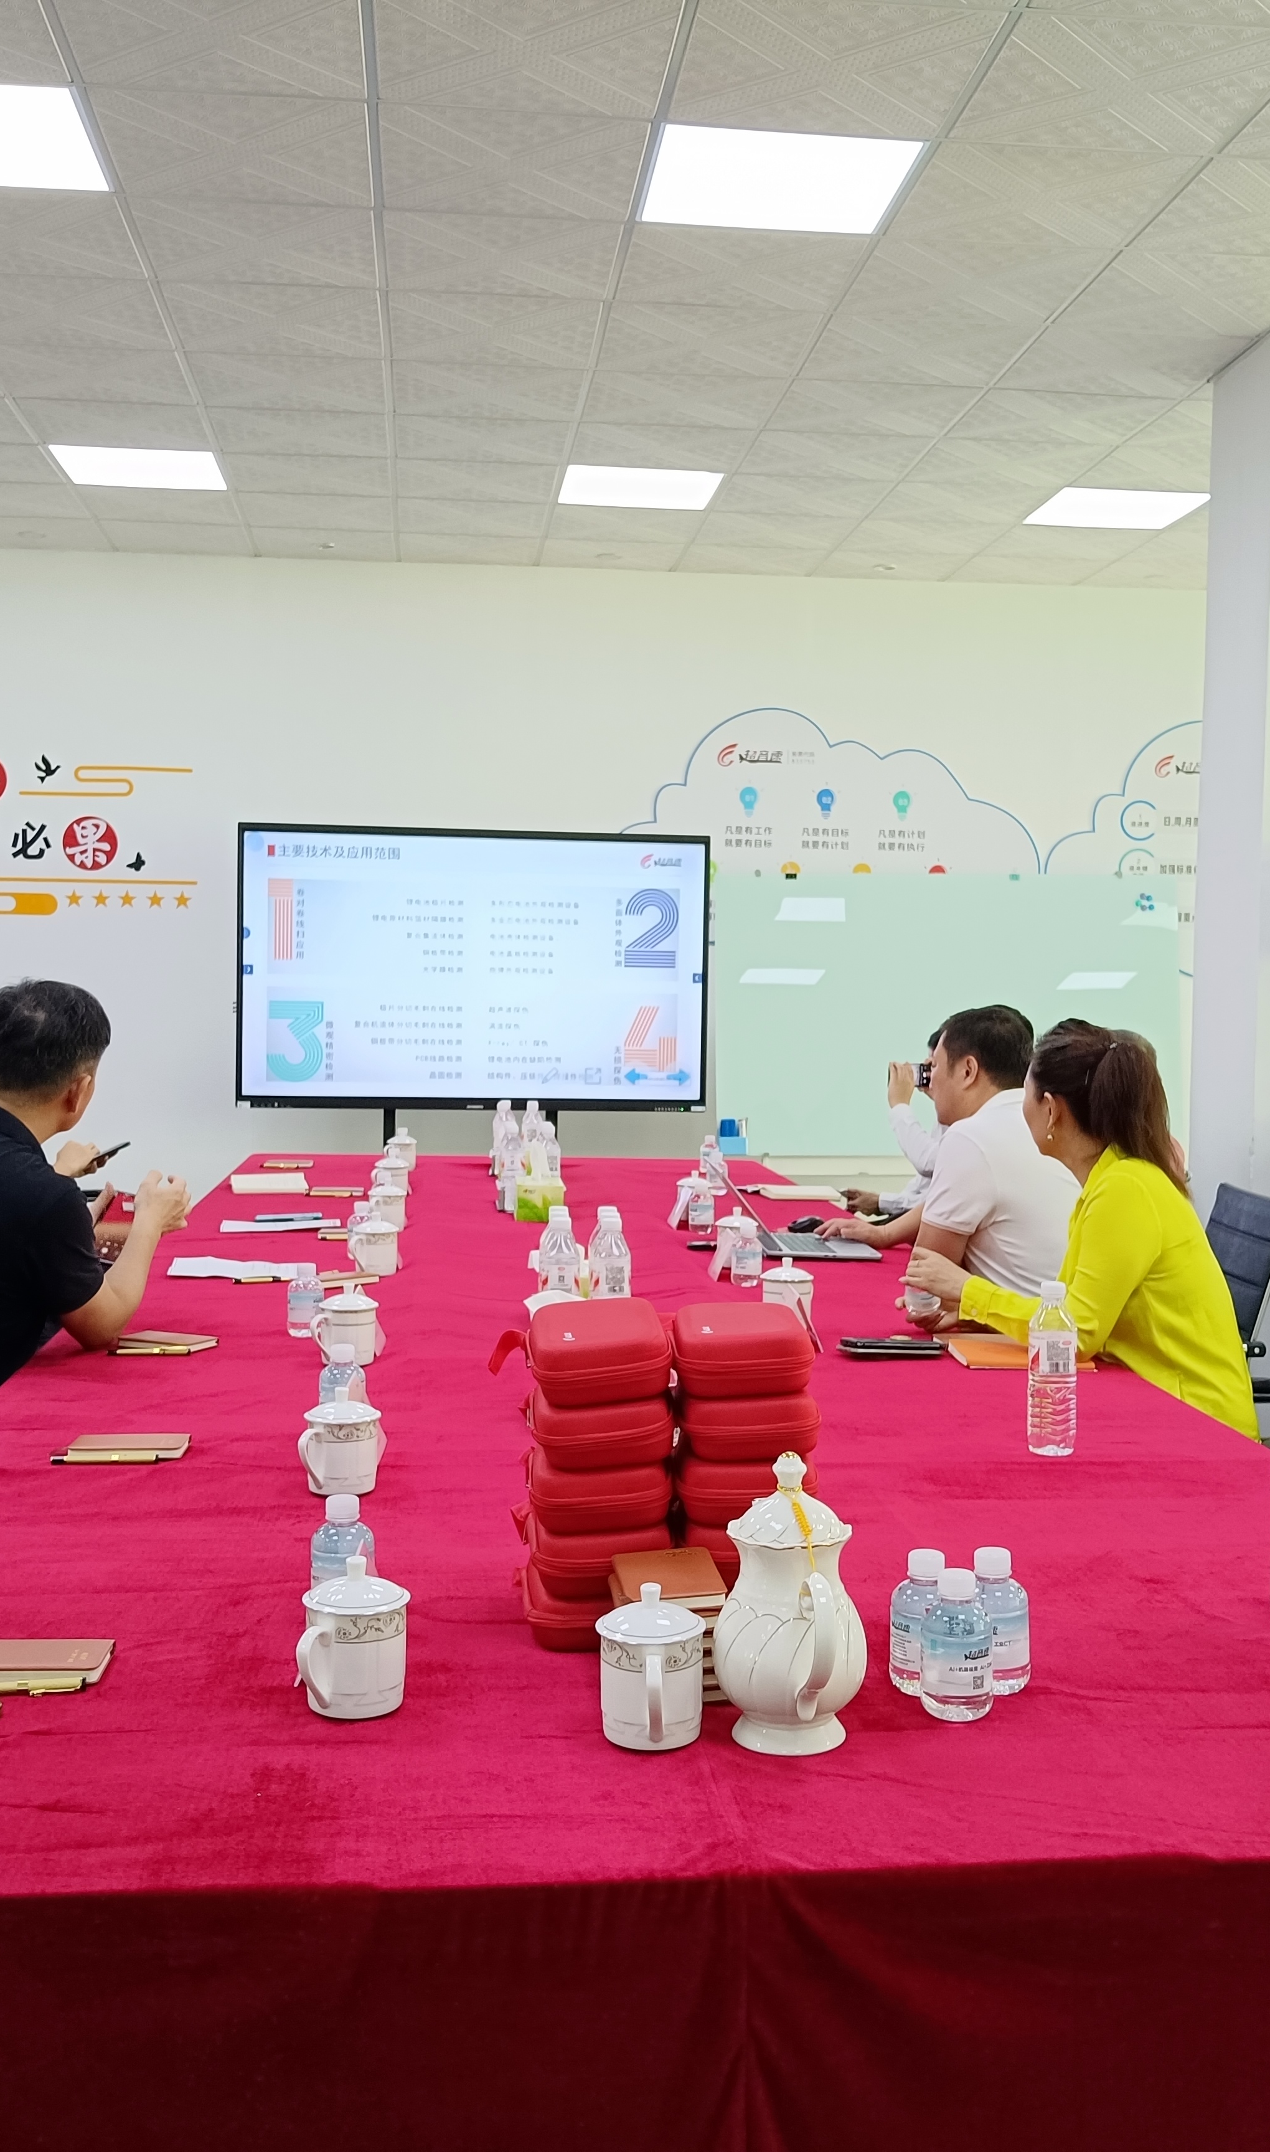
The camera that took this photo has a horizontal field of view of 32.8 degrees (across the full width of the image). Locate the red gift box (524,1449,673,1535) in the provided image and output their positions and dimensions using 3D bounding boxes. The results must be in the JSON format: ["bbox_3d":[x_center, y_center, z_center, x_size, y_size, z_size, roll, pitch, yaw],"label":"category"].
[{"bbox_3d":[-0.037,0.382,2.047,0.138,0.060,0.170,1,2,-5],"label":"red gift box"}]

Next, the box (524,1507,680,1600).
[{"bbox_3d":[-0.040,0.441,2.049,0.138,0.060,0.170,1,2,-5],"label":"box"}]

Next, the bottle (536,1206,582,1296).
[{"bbox_3d":[-0.128,0.365,3.732,0.067,0.235,0.067,1,2,-2],"label":"bottle"}]

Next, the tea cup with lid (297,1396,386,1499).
[{"bbox_3d":[-0.375,0.456,2.710,0.091,0.129,0.115,3,3,39],"label":"tea cup with lid"}]

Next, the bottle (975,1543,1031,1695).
[{"bbox_3d":[0.326,0.487,1.932,0.060,0.119,0.060,1,2,0],"label":"bottle"}]

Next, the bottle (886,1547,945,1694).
[{"bbox_3d":[0.260,0.486,1.926,0.060,0.119,0.060,1,2,0],"label":"bottle"}]

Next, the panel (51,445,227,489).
[{"bbox_3d":[-1.768,-2.190,7.746,0.580,0.030,0.580,1,2,-6],"label":"panel"}]

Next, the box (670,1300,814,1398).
[{"bbox_3d":[0.100,0.264,2.106,0.138,0.060,0.170,1,2,-4],"label":"box"}]

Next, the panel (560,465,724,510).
[{"bbox_3d":[0.020,-2.150,7.892,0.590,0.030,0.590,1,2,-6],"label":"panel"}]

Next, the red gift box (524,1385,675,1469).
[{"bbox_3d":[-0.035,0.343,2.164,0.134,0.060,0.200,-4,3,-2],"label":"red gift box"}]

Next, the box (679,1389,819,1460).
[{"bbox_3d":[0.107,0.331,2.119,0.115,0.059,0.180,1,2,-9],"label":"box"}]

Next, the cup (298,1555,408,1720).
[{"bbox_3d":[-0.244,0.476,1.834,0.091,0.126,0.122,2,2,29],"label":"cup"}]

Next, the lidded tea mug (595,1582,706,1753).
[{"bbox_3d":[0.015,0.499,1.825,0.091,0.131,0.115,1,2,-2],"label":"lidded tea mug"}]

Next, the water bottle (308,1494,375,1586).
[{"bbox_3d":[-0.279,0.464,2.059,0.063,0.122,0.063,1,2,-6],"label":"water bottle"}]

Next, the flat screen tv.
[{"bbox_3d":[-0.654,-0.438,8.950,1.950,1.155,0.090,1,2,-9],"label":"flat screen tv"}]

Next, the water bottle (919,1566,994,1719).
[{"bbox_3d":[0.274,0.482,1.829,0.062,0.122,0.062,1,2,-6],"label":"water bottle"}]

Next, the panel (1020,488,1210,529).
[{"bbox_3d":[1.799,-2.127,8.066,0.590,0.030,0.590,1,2,-6],"label":"panel"}]

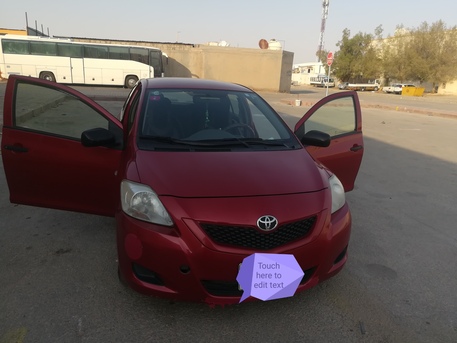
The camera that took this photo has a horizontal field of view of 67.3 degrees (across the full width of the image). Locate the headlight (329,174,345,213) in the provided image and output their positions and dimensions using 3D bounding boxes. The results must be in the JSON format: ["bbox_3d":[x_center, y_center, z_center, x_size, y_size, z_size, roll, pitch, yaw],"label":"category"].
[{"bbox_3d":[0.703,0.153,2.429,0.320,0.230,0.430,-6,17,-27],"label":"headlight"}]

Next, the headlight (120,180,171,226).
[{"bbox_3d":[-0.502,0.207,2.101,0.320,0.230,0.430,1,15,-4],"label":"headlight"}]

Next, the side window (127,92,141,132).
[{"bbox_3d":[-0.936,-0.591,3.349,0.100,0.430,0.850,16,10,-20],"label":"side window"}]

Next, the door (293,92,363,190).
[{"bbox_3d":[1.025,-0.266,3.620,1.120,1.160,0.200,-9,18,-35],"label":"door"}]

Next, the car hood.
[{"bbox_3d":[0.044,-0.021,2.430,1.360,0.180,0.910,-3,23,-16],"label":"car hood"}]

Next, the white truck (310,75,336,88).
[{"bbox_3d":[18.619,-17.768,68.000,1.900,2.450,5.200,-8,19,-34],"label":"white truck"}]

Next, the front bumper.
[{"bbox_3d":[0.149,0.462,2.181,1.650,0.620,0.530,-2,16,-16],"label":"front bumper"}]

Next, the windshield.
[{"bbox_3d":[-0.152,-0.485,3.053,1.350,0.140,0.970,-3,44,-16],"label":"windshield"}]

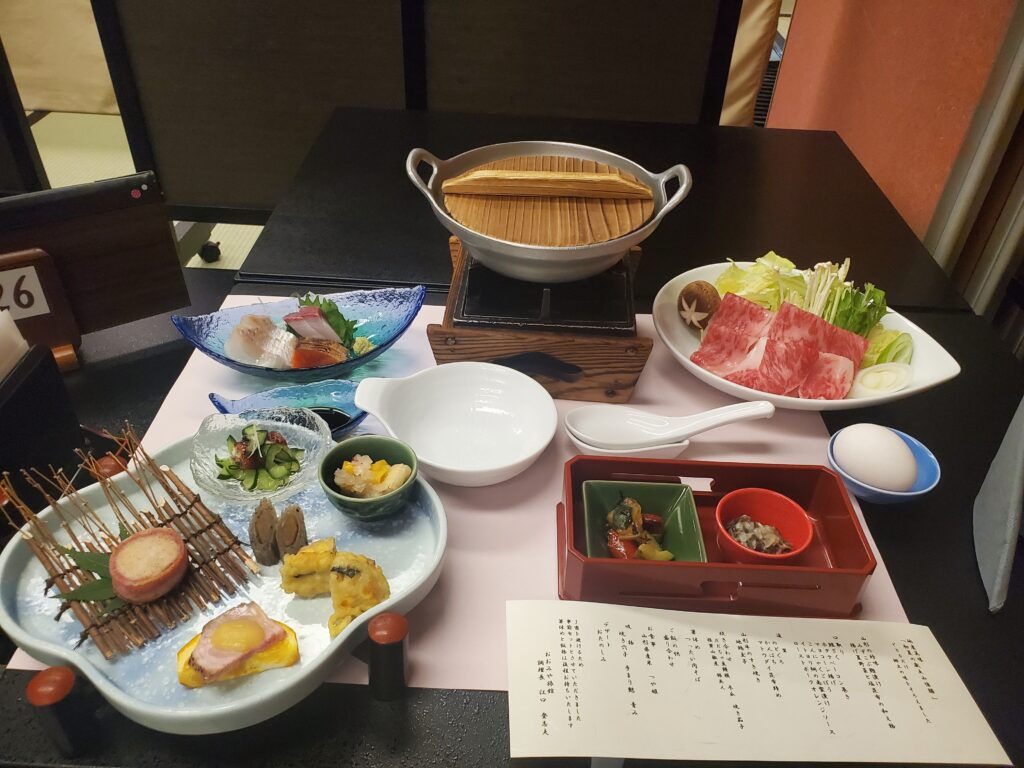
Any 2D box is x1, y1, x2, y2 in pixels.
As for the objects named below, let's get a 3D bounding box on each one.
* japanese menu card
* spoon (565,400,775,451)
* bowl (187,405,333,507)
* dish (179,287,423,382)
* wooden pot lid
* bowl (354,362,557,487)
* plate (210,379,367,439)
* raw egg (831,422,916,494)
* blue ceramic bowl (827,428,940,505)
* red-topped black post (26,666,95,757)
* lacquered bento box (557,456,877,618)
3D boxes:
[{"bbox_3d":[0.125,0.164,0.426,0.256,0.004,0.090,3,39,0],"label":"japanese menu card"},{"bbox_3d":[0.108,0.026,0.548,0.140,0.048,0.041,6,40,4],"label":"spoon"},{"bbox_3d":[-0.146,0.050,0.457,0.082,0.033,0.082,1,39,-1],"label":"bowl"},{"bbox_3d":[-0.166,-0.044,0.627,0.198,0.051,0.099,-9,41,-14],"label":"dish"},{"bbox_3d":[0.029,-0.146,0.589,0.159,0.027,0.157,1,39,-1],"label":"wooden pot lid"},{"bbox_3d":[-0.040,0.033,0.546,0.143,0.043,0.112,9,40,8],"label":"bowl"},{"bbox_3d":[-0.151,0.022,0.560,0.124,0.035,0.067,-5,40,-9],"label":"plate"},{"bbox_3d":[0.247,0.052,0.524,0.044,0.044,0.058,-18,43,-23],"label":"raw egg"},{"bbox_3d":[0.255,0.061,0.537,0.071,0.029,0.071,1,39,-1],"label":"blue ceramic bowl"},{"bbox_3d":[-0.212,0.160,0.365,0.019,0.066,0.019,3,39,0],"label":"red-topped black post"},{"bbox_3d":[0.121,0.093,0.482,0.182,0.042,0.087,2,39,0],"label":"lacquered bento box"}]

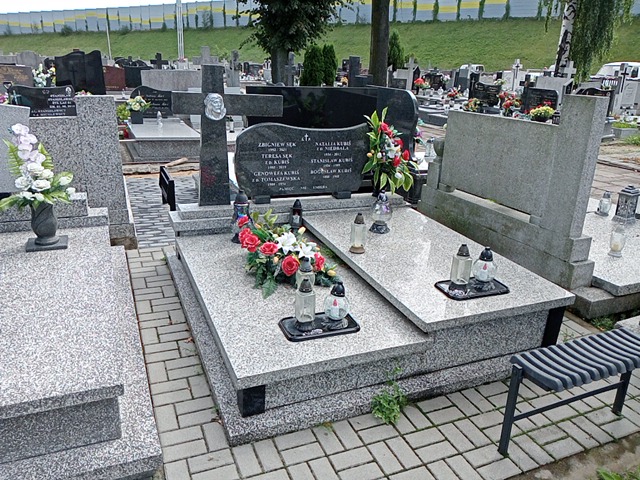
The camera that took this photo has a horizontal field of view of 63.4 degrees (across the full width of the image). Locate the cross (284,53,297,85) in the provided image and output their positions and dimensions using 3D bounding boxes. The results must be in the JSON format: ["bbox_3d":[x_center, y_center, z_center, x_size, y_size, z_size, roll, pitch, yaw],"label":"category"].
[{"bbox_3d":[-0.985,-5.702,17.485,0.430,1.200,0.150,-6,22,-23],"label":"cross"}]

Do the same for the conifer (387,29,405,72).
[{"bbox_3d":[3.385,-8.215,23.368,0.860,2.600,0.860,-7,22,-22],"label":"conifer"}]

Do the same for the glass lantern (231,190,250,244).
[{"bbox_3d":[-0.609,-0.186,4.042,0.160,0.410,0.160,-7,22,-22],"label":"glass lantern"}]

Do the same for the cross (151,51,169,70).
[{"bbox_3d":[-5.633,-6.177,18.169,0.610,0.820,0.150,-7,22,-22],"label":"cross"}]

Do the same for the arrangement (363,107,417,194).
[{"bbox_3d":[0.643,-0.799,4.792,0.440,0.790,0.370,-7,22,-22],"label":"arrangement"}]

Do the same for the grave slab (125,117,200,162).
[{"bbox_3d":[-2.604,-1.669,8.586,1.020,0.390,1.850,-7,22,-22],"label":"grave slab"}]

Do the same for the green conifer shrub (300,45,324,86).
[{"bbox_3d":[-0.301,-6.446,19.458,0.800,1.850,0.800,-7,22,-22],"label":"green conifer shrub"}]

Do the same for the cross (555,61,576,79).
[{"bbox_3d":[6.892,-4.677,14.243,0.130,0.620,0.480,-7,22,-22],"label":"cross"}]

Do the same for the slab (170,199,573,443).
[{"bbox_3d":[0.131,0.225,3.741,2.180,0.490,2.380,-6,22,-23],"label":"slab"}]

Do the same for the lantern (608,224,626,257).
[{"bbox_3d":[2.517,-0.008,4.357,0.130,0.280,0.130,-6,22,-23],"label":"lantern"}]

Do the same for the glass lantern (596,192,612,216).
[{"bbox_3d":[3.042,-0.399,5.525,0.140,0.250,0.140,-6,22,-23],"label":"glass lantern"}]

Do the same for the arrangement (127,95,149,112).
[{"bbox_3d":[-3.111,-2.338,8.825,0.380,0.310,0.340,-7,22,-22],"label":"arrangement"}]

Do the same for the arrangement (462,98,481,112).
[{"bbox_3d":[3.741,-3.330,12.800,0.420,0.360,0.400,-6,22,-23],"label":"arrangement"}]

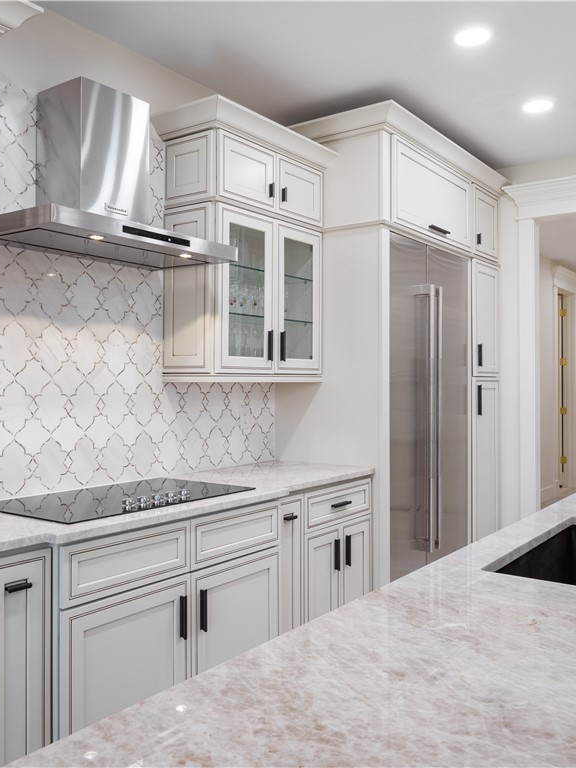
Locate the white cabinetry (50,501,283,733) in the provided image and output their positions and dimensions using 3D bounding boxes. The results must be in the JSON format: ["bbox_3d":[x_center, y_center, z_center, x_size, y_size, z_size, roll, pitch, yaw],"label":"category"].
[{"bbox_3d":[-0.606,0.891,2.643,0.665,0.857,1.045,0,0,36],"label":"white cabinetry"}]

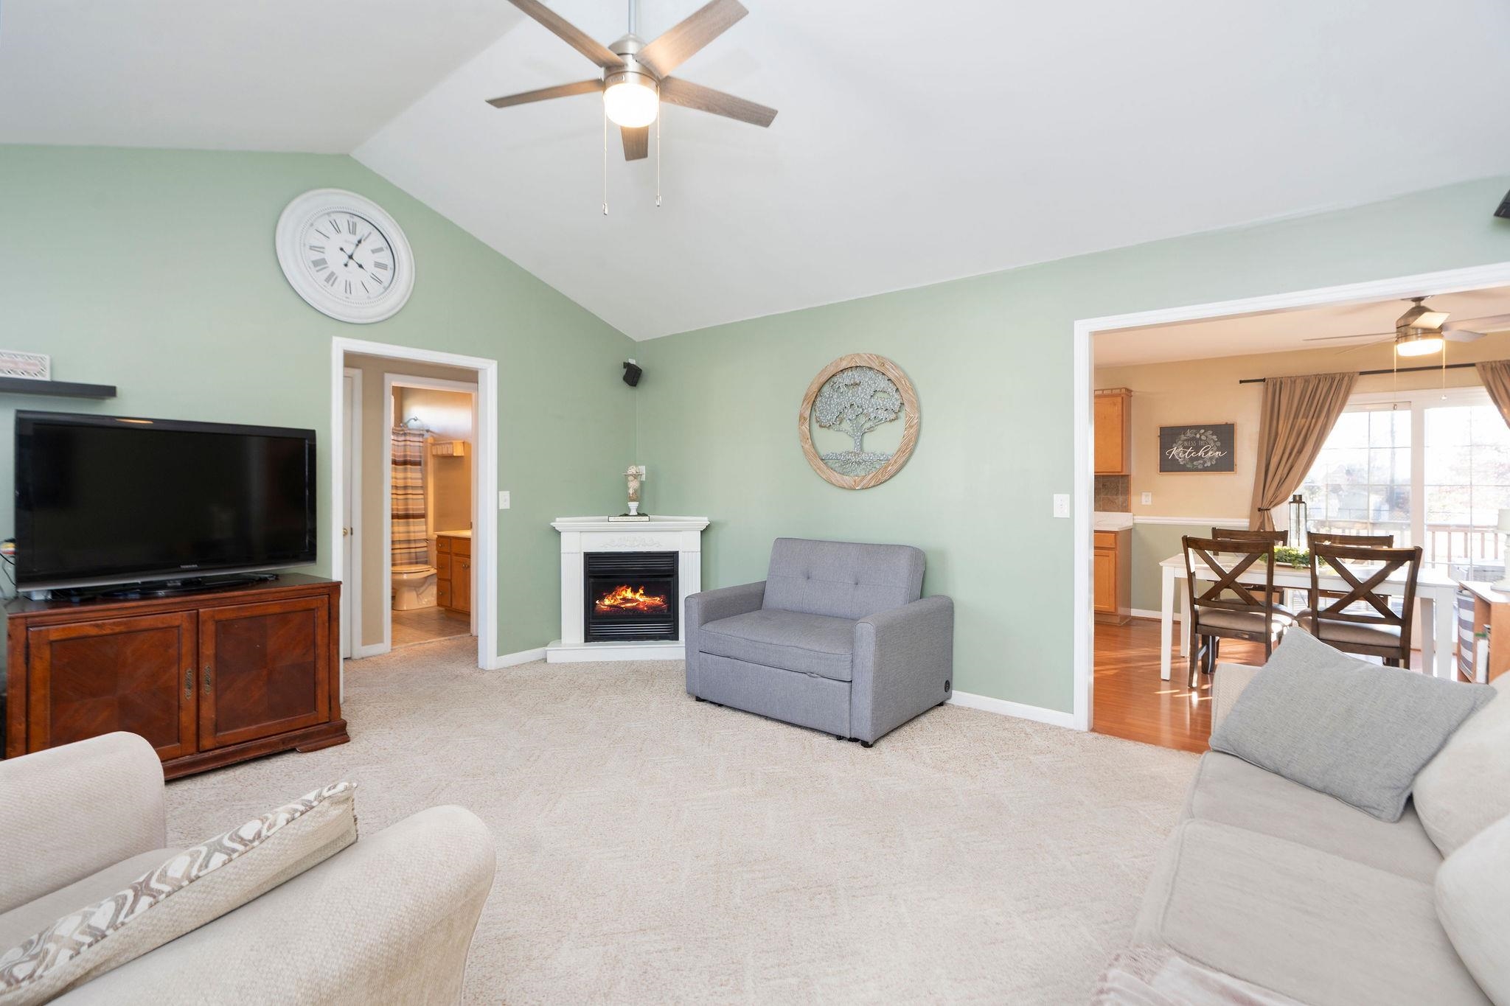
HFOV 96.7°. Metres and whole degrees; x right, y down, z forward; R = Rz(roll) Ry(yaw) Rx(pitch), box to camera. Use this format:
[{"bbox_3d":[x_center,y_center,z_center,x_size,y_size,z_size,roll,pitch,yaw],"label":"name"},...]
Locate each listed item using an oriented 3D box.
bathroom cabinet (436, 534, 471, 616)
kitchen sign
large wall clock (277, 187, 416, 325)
[{"bbox_3d":[-2.572,0.694,6.457,0.860,0.820,0.540,1,2,38],"label":"bathroom cabinet"},{"bbox_3d":[4.071,-0.499,6.174,0.590,0.445,0.030,1,2,38],"label":"kitchen sign"},{"bbox_3d":[-2.300,-1.397,3.818,0.060,0.722,0.722,1,1,38],"label":"large wall clock"}]

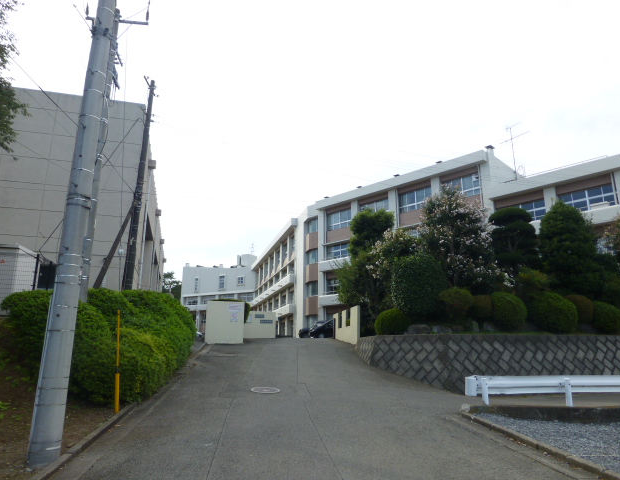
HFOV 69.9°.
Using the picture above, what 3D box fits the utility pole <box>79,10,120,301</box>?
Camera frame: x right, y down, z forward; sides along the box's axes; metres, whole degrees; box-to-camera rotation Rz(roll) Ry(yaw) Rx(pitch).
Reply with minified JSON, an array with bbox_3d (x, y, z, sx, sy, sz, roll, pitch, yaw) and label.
[{"bbox_3d":[-5.803,-1.925,12.090,0.330,10.300,0.330,0,-14,0],"label":"utility pole"}]

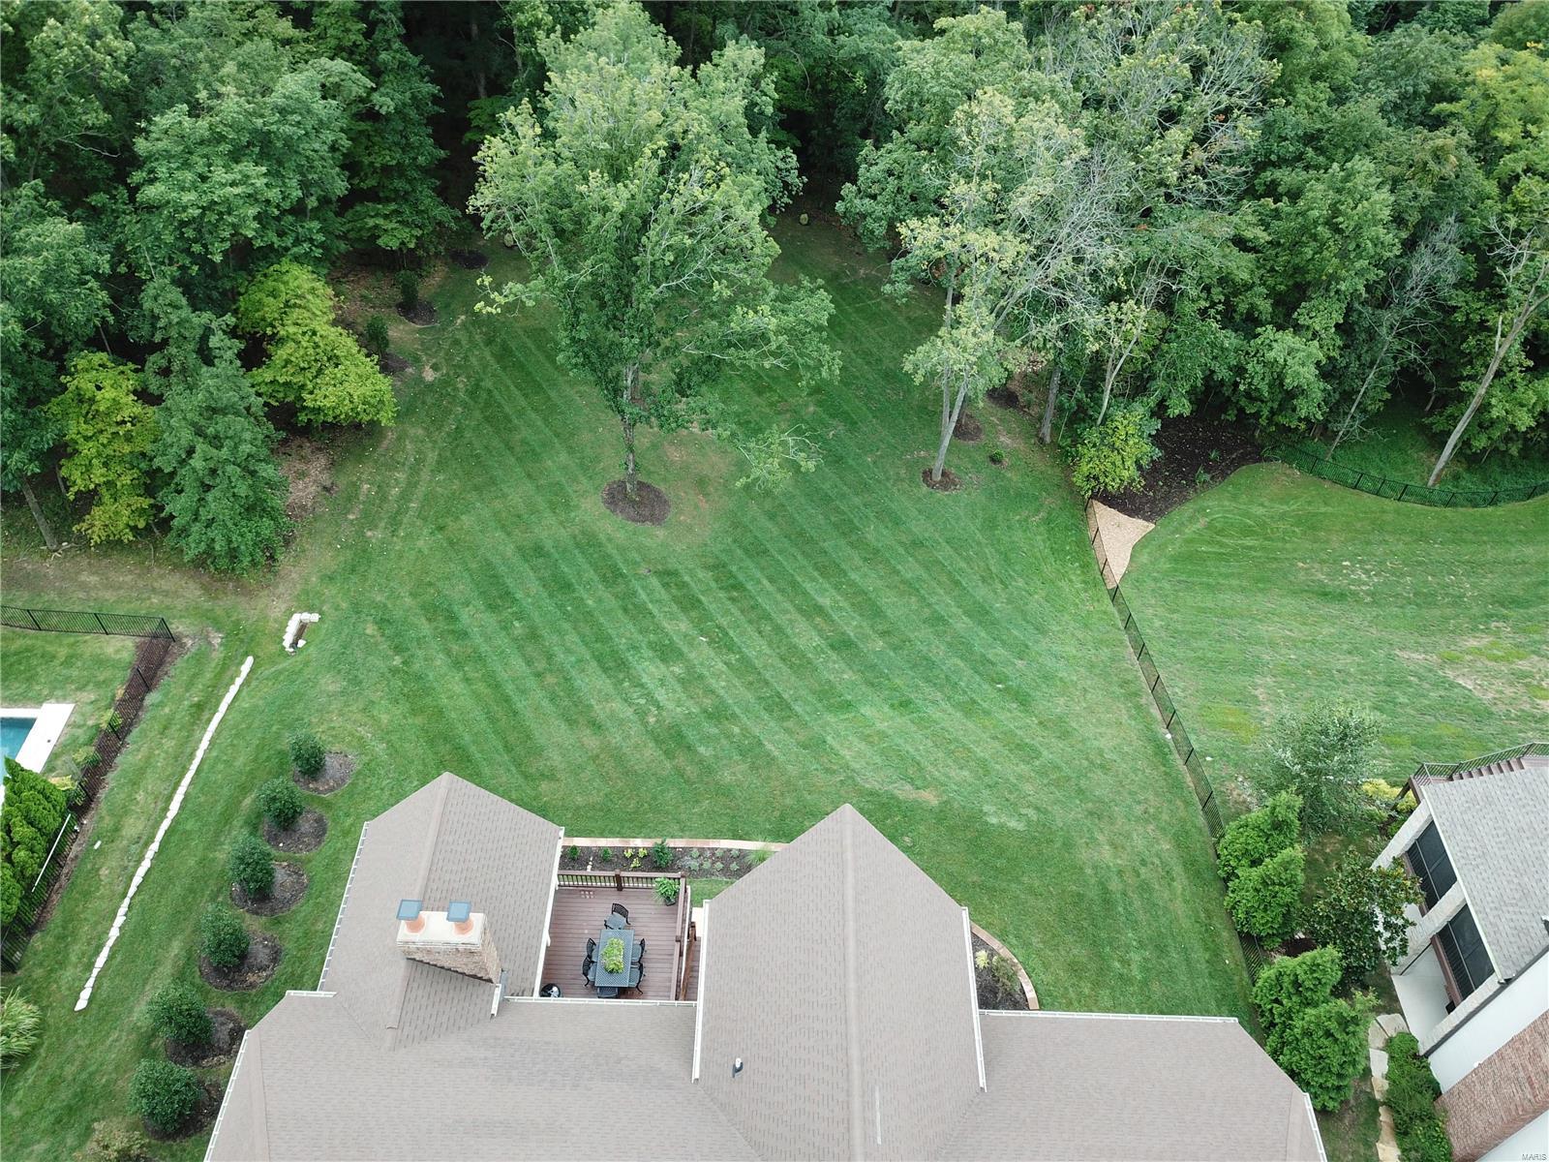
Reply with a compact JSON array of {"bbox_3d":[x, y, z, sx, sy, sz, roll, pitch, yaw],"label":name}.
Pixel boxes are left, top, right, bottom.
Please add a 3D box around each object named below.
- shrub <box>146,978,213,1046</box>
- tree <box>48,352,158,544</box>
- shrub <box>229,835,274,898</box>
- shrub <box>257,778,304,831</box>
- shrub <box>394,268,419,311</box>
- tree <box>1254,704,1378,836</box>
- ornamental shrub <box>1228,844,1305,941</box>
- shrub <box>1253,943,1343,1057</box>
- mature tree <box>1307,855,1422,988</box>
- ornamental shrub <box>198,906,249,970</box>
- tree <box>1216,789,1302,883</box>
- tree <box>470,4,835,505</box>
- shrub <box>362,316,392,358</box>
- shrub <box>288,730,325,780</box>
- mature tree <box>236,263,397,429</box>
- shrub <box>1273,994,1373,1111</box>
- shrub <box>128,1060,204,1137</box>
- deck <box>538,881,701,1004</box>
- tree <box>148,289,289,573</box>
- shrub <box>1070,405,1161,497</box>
[{"bbox_3d":[-16.472,11.995,32.276,1.600,2.200,1.600,2,47,0],"label":"shrub"},{"bbox_3d":[-24.601,-4.787,42.808,3.700,8.000,3.700,2,47,-1],"label":"tree"},{"bbox_3d":[-15.995,8.772,35.604,1.420,2.350,1.420,2,47,0],"label":"shrub"},{"bbox_3d":[-15.912,7.257,37.414,1.400,2.050,1.400,2,47,0],"label":"shrub"},{"bbox_3d":[-19.010,-15.020,60.117,1.220,2.150,1.220,2,47,0],"label":"shrub"},{"bbox_3d":[18.877,6.698,40.581,3.700,5.800,3.700,2,47,0],"label":"tree"},{"bbox_3d":[17.253,10.640,40.299,2.200,5.300,2.200,2,47,-1],"label":"ornamental shrub"},{"bbox_3d":[17.318,13.290,37.935,2.450,5.200,2.450,2,47,-1],"label":"shrub"},{"bbox_3d":[20.278,11.626,39.990,3.500,5.000,3.500,2,47,-1],"label":"mature tree"},{"bbox_3d":[-16.343,10.637,34.607,1.420,2.100,1.420,2,47,-1],"label":"ornamental shrub"},{"bbox_3d":[17.673,9.105,41.726,2.450,5.300,2.450,2,47,-1],"label":"tree"},{"bbox_3d":[-5.083,-10.772,44.532,13.000,20.500,13.000,2,47,0],"label":"tree"},{"bbox_3d":[-18.870,-11.546,55.224,1.250,2.200,1.250,2,47,-1],"label":"shrub"},{"bbox_3d":[-15.626,5.893,38.917,1.250,2.000,1.250,2,47,0],"label":"shrub"},{"bbox_3d":[-20.647,-10.782,52.010,6.400,6.900,6.400,2,47,0],"label":"mature tree"},{"bbox_3d":[16.001,13.319,33.379,2.600,5.600,2.600,2,47,0],"label":"shrub"},{"bbox_3d":[-16.546,13.983,31.594,1.800,2.000,1.800,2,47,-1],"label":"shrub"},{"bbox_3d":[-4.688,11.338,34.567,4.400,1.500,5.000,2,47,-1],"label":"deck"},{"bbox_3d":[-20.739,-5.302,42.588,4.400,12.000,4.400,2,47,0],"label":"tree"},{"bbox_3d":[16.820,-6.341,57.240,4.200,4.100,4.000,2,47,-1],"label":"shrub"}]

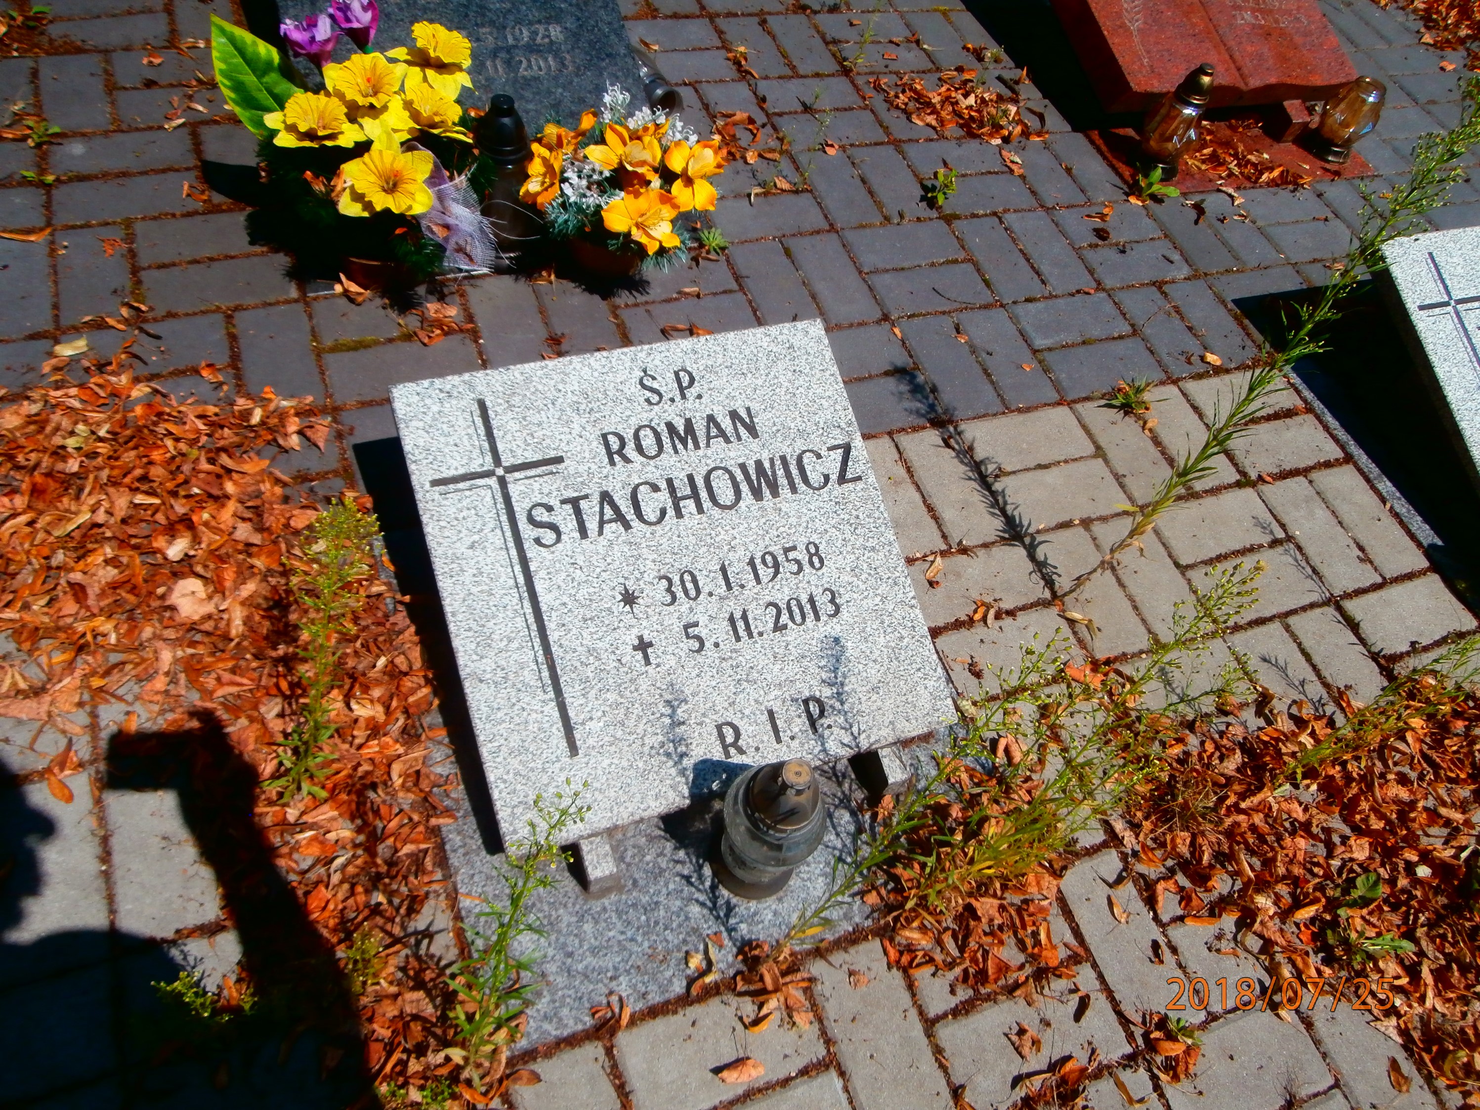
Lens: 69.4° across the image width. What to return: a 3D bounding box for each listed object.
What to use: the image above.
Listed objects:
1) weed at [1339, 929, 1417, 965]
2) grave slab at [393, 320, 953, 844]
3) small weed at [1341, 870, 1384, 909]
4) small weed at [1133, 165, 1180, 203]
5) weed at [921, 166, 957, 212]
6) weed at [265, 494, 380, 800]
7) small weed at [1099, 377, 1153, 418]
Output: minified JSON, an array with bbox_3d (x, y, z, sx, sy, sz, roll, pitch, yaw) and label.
[{"bbox_3d":[0.694,0.425,1.163,0.075,0.040,0.055,-12,58,-20],"label":"weed"},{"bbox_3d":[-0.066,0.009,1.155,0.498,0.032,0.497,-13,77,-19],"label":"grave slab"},{"bbox_3d":[0.721,0.387,1.228,0.043,0.035,0.043,-13,60,-19],"label":"small weed"},{"bbox_3d":[0.741,-0.657,1.901,0.080,0.055,0.065,-12,58,-20],"label":"small weed"},{"bbox_3d":[0.336,-0.609,1.780,0.060,0.055,0.060,-12,58,-20],"label":"weed"},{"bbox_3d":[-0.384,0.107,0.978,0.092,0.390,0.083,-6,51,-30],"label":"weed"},{"bbox_3d":[0.593,-0.235,1.607,0.070,0.055,0.060,-13,60,-19],"label":"small weed"}]

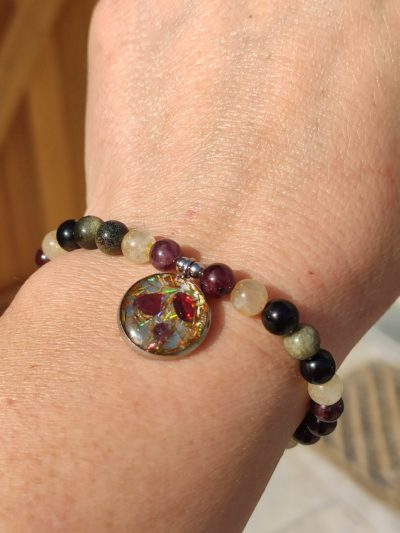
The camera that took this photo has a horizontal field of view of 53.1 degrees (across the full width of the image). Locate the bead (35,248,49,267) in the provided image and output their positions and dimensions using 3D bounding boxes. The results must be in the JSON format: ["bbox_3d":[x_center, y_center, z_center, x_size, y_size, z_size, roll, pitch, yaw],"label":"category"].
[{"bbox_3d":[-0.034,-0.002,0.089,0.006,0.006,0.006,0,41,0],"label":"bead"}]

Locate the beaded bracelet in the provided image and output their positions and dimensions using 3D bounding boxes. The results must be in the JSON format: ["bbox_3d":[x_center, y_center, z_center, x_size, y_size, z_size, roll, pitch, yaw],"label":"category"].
[{"bbox_3d":[-0.010,0.021,0.085,0.077,0.057,0.021,22,48,17],"label":"beaded bracelet"}]

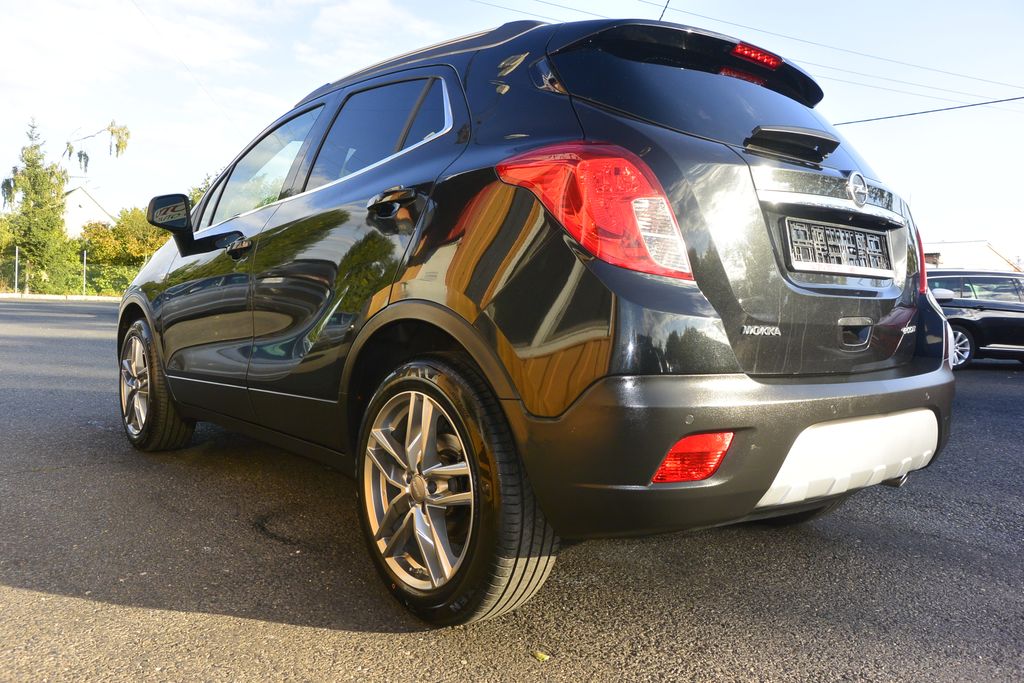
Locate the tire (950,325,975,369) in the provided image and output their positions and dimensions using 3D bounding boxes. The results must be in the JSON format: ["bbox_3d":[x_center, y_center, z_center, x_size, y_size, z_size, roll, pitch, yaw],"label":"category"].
[{"bbox_3d":[6.112,0.090,10.697,0.660,0.660,0.220,1,3,-13],"label":"tire"}]

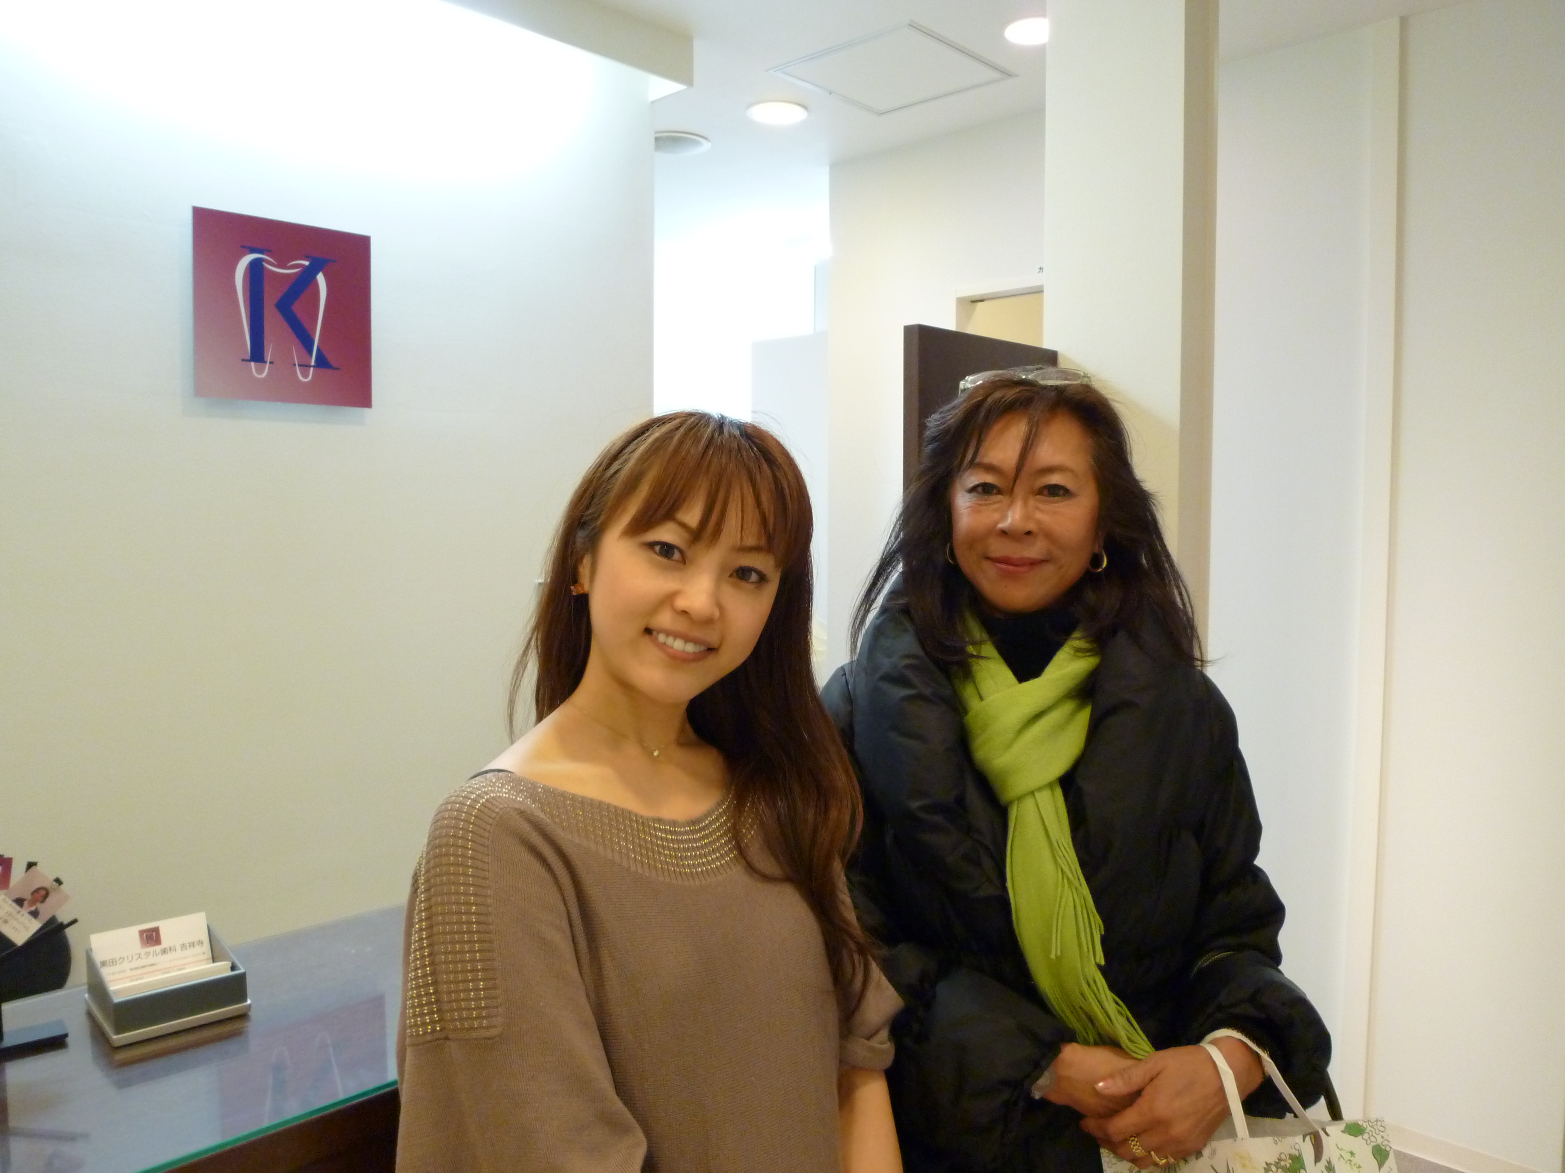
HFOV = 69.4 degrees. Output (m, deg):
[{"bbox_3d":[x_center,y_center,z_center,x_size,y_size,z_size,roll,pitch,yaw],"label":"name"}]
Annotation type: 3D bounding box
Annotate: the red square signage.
[{"bbox_3d":[-0.992,-0.548,2.262,0.355,0.357,0.020,-3,5,-44],"label":"red square signage"}]

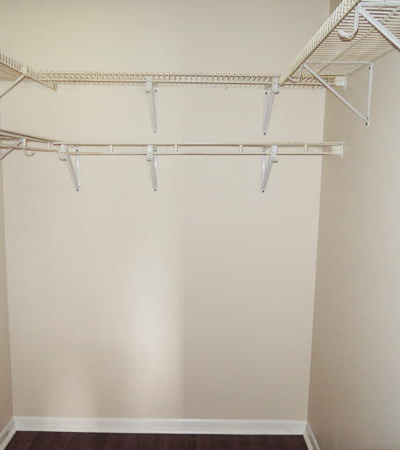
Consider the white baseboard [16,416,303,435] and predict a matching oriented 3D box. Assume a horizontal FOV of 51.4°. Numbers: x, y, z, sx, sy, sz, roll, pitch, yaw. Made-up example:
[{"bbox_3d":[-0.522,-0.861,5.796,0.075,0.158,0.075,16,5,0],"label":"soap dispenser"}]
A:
[{"bbox_3d":[-0.235,1.214,2.513,1.770,0.090,0.015,1,8,0],"label":"white baseboard"}]

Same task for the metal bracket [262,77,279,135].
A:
[{"bbox_3d":[0.361,-0.595,2.128,0.027,0.247,0.309,1,8,0],"label":"metal bracket"}]

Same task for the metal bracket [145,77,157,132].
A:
[{"bbox_3d":[-0.242,-0.603,2.123,0.027,0.238,0.309,1,8,0],"label":"metal bracket"}]

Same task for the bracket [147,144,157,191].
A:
[{"bbox_3d":[-0.244,-0.288,2.165,0.027,0.243,0.309,1,8,0],"label":"bracket"}]

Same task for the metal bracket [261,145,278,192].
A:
[{"bbox_3d":[0.361,-0.284,2.169,0.027,0.249,0.309,1,8,0],"label":"metal bracket"}]

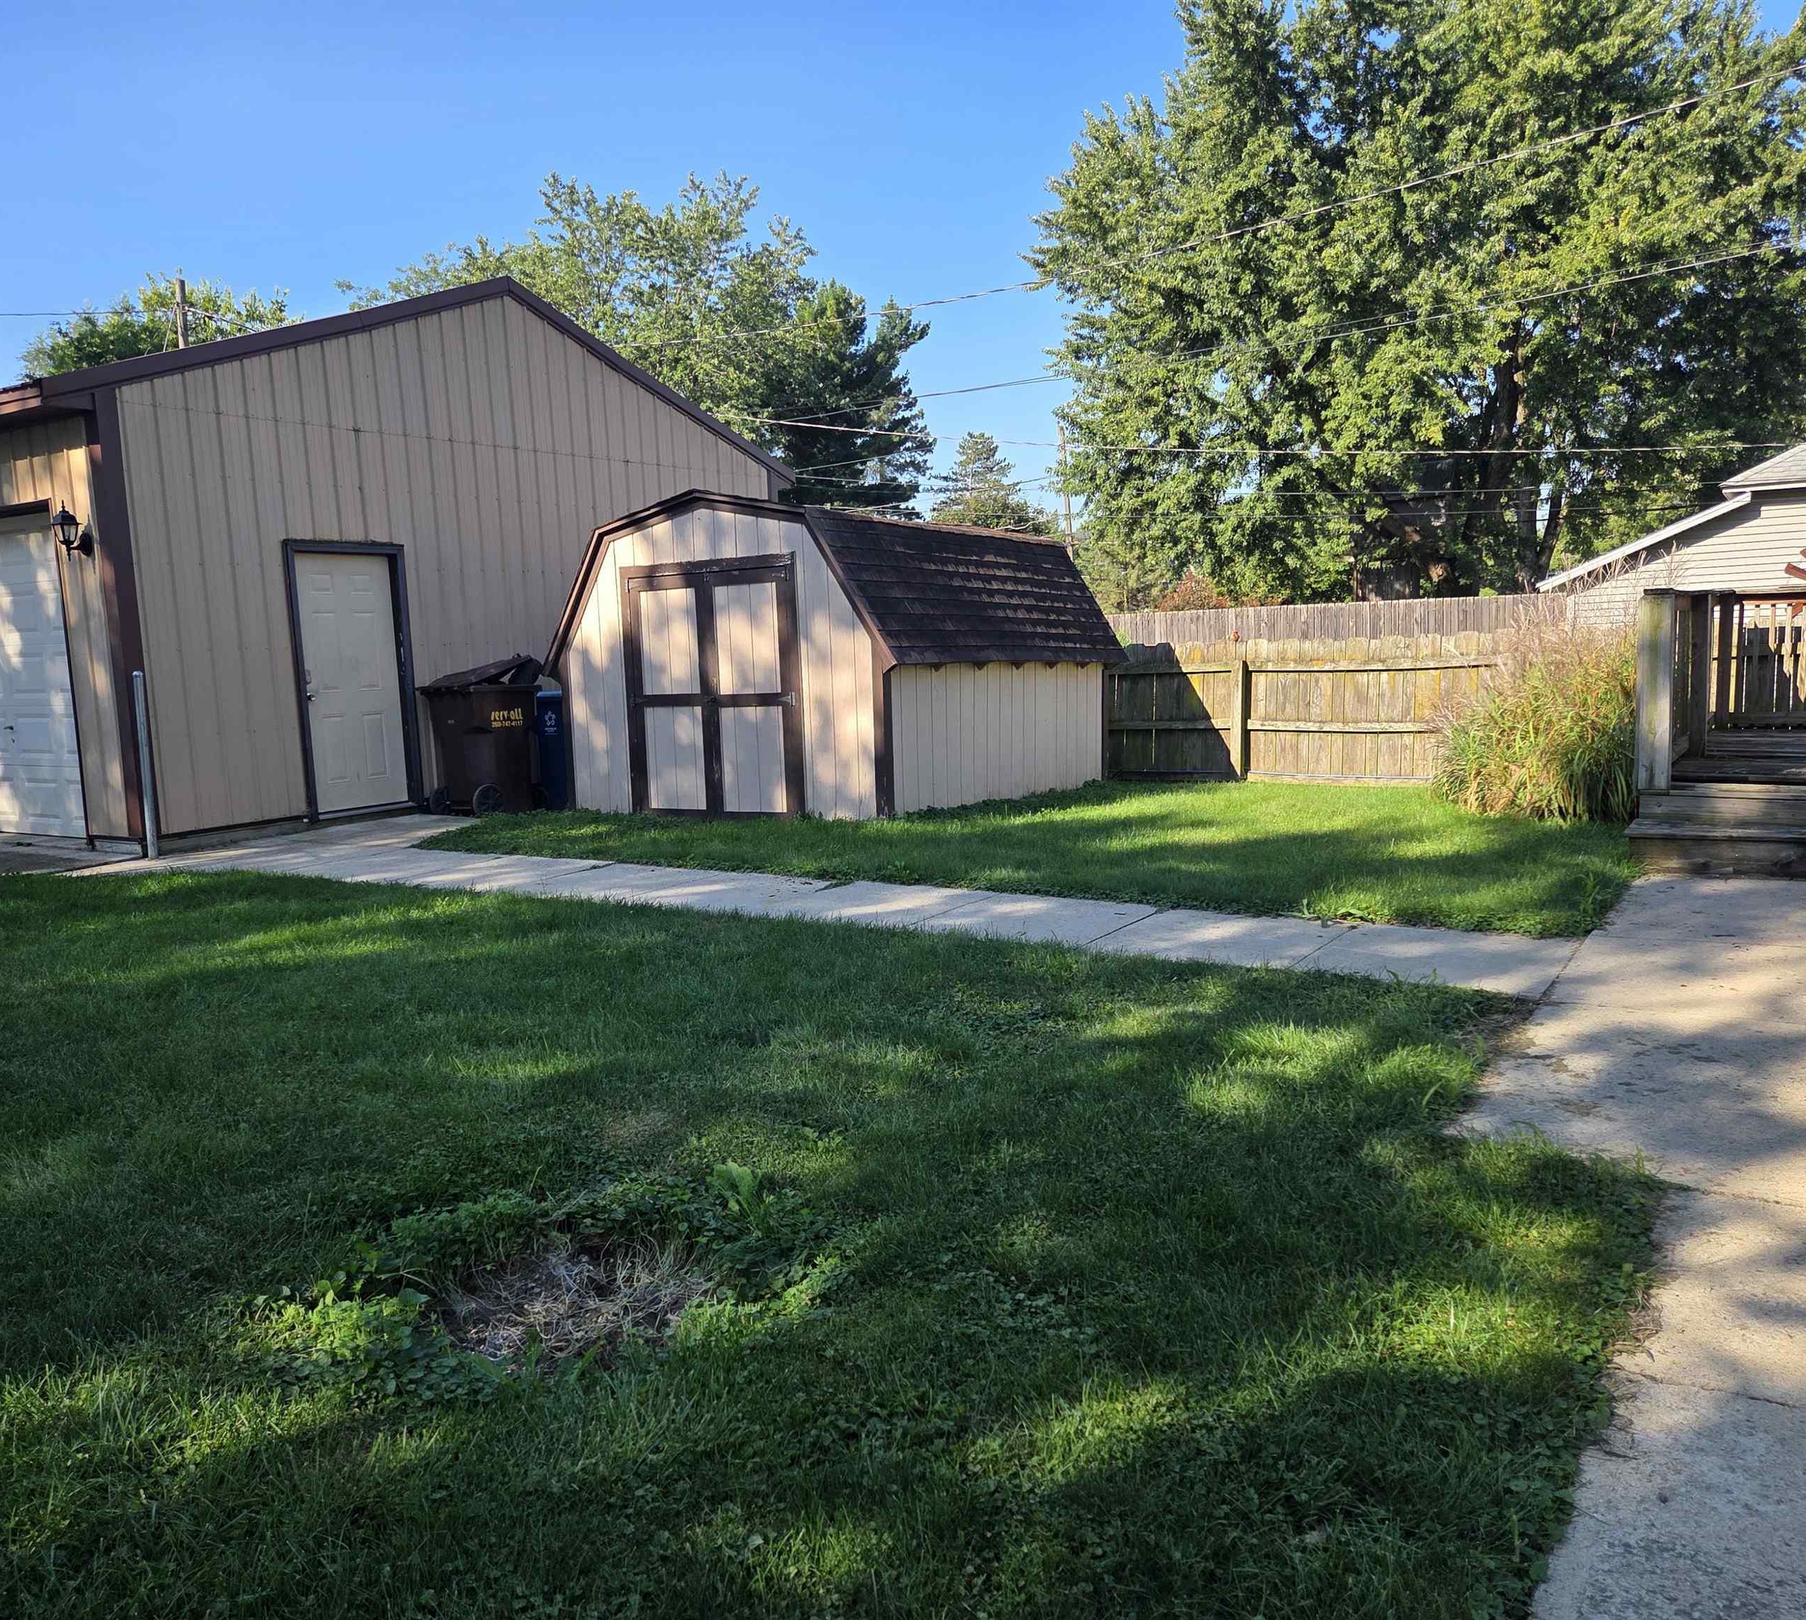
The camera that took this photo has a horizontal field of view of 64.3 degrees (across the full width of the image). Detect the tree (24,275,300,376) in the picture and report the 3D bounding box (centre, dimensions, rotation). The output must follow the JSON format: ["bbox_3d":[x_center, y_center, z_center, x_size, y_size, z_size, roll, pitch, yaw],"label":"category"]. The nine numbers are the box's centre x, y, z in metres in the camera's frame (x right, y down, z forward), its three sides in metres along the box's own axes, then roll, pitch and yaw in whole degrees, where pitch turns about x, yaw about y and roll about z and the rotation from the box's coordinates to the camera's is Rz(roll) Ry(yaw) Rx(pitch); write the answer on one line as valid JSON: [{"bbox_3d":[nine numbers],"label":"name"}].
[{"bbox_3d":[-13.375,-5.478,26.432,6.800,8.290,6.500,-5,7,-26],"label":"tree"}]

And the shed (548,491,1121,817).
[{"bbox_3d":[-0.450,-1.360,12.380,3.380,2.470,3.850,2,7,32],"label":"shed"}]

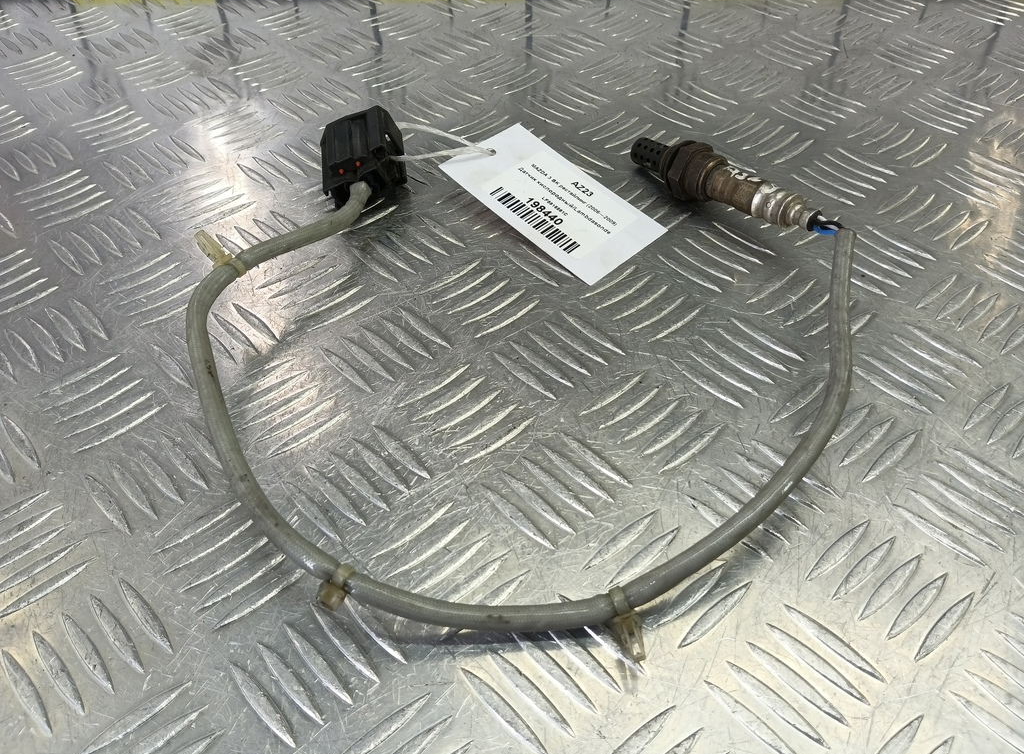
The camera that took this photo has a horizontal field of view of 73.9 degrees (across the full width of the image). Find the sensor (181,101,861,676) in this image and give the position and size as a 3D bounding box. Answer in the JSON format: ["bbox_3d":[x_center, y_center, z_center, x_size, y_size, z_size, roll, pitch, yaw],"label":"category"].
[{"bbox_3d":[0.006,-0.023,0.251,0.257,0.034,0.237,-1,53,0],"label":"sensor"}]

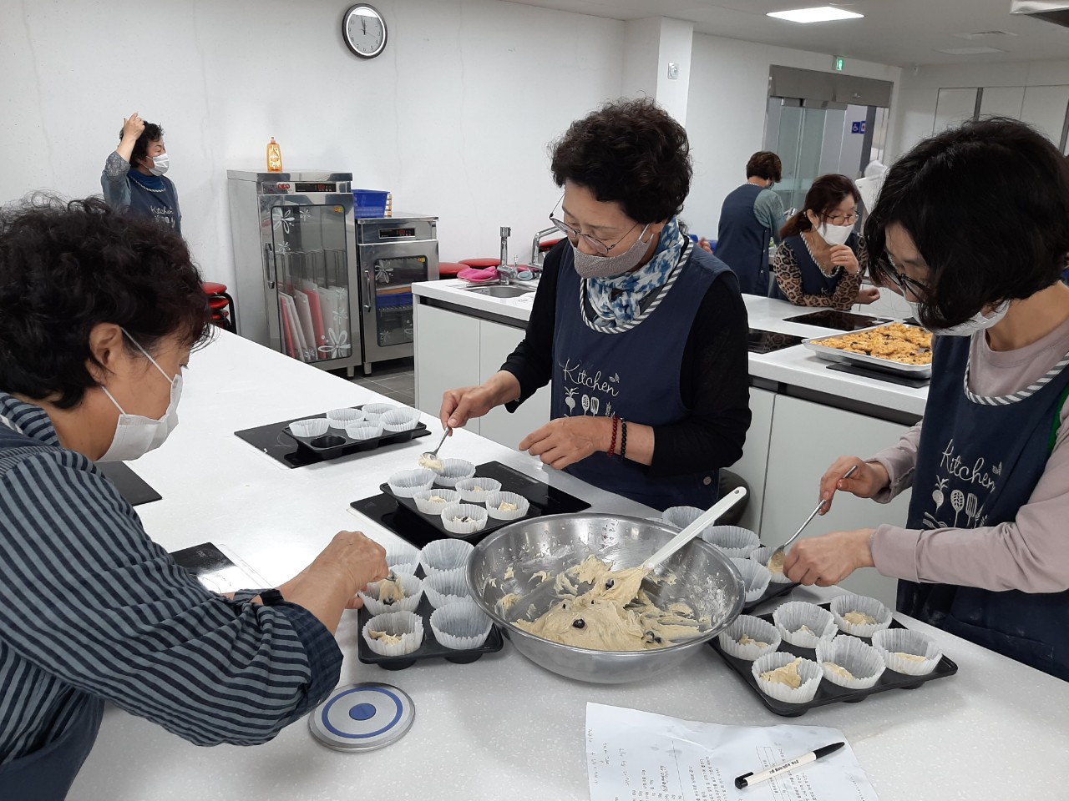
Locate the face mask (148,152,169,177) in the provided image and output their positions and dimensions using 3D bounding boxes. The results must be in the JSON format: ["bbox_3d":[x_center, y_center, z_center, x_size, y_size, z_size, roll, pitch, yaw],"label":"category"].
[{"bbox_3d":[-1.882,-1.181,4.020,0.095,0.110,0.135,4,17,9],"label":"face mask"}]

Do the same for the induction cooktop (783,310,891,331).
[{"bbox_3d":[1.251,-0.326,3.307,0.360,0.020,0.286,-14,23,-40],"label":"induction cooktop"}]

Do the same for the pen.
[{"bbox_3d":[0.275,0.386,0.854,0.147,0.011,0.012,-7,19,-24],"label":"pen"}]

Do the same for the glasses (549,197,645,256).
[{"bbox_3d":[0.123,-0.348,1.446,0.138,0.045,0.135,32,73,24],"label":"glasses"}]

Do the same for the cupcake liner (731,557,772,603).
[{"bbox_3d":[0.302,0.272,1.170,0.083,0.052,0.083,1,17,0],"label":"cupcake liner"}]

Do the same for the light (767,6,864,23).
[{"bbox_3d":[2.428,-3.350,6.933,0.590,0.050,0.590,-13,22,-39],"label":"light"}]

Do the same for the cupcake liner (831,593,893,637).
[{"bbox_3d":[0.438,0.304,1.084,0.082,0.045,0.082,-13,22,-39],"label":"cupcake liner"}]

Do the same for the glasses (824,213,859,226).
[{"bbox_3d":[1.273,-0.777,3.379,0.140,0.045,0.130,-6,32,-21],"label":"glasses"}]

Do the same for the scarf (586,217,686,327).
[{"bbox_3d":[0.193,-0.248,1.555,0.160,0.195,0.165,11,19,29],"label":"scarf"}]

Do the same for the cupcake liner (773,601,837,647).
[{"bbox_3d":[0.351,0.306,1.048,0.080,0.049,0.080,1,17,0],"label":"cupcake liner"}]

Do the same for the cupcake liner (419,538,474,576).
[{"bbox_3d":[-0.131,0.250,1.212,0.080,0.049,0.080,1,17,0],"label":"cupcake liner"}]

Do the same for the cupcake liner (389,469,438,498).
[{"bbox_3d":[-0.225,0.166,1.487,0.086,0.045,0.086,1,17,0],"label":"cupcake liner"}]

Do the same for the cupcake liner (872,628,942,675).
[{"bbox_3d":[0.457,0.323,0.995,0.080,0.049,0.080,-14,22,-40],"label":"cupcake liner"}]

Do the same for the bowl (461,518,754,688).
[{"bbox_3d":[0.087,0.273,1.050,0.355,0.108,0.355,1,17,0],"label":"bowl"}]

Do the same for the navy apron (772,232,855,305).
[{"bbox_3d":[1.312,-0.486,3.723,0.400,0.580,0.280,1,17,1],"label":"navy apron"}]

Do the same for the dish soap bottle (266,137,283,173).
[{"bbox_3d":[-1.631,-1.534,5.009,0.093,0.208,0.055,-7,19,-26],"label":"dish soap bottle"}]

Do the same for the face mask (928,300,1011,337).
[{"bbox_3d":[0.519,-0.123,1.010,0.140,0.120,0.110,19,68,45],"label":"face mask"}]

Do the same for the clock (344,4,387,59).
[{"bbox_3d":[-1.190,-2.596,5.643,0.355,0.355,0.050,-13,22,-38],"label":"clock"}]

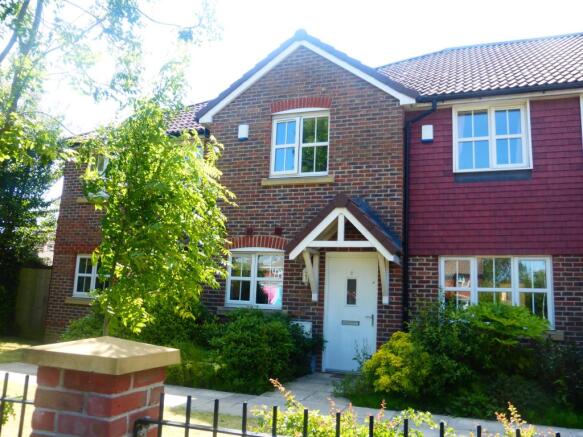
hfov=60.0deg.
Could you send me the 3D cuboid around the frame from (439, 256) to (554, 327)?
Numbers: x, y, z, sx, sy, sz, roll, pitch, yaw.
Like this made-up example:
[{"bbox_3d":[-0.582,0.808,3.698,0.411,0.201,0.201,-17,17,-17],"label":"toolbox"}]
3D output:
[{"bbox_3d":[3.339,1.188,8.303,1.728,1.141,0.110,-1,-11,19],"label":"frame"}]

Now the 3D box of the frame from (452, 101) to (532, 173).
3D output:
[{"bbox_3d":[3.424,-1.394,8.677,1.244,1.234,0.110,-1,-11,19],"label":"frame"}]

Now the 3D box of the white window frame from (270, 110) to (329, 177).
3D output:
[{"bbox_3d":[0.168,-1.453,9.841,1.175,1.347,0.110,-1,-11,19],"label":"white window frame"}]

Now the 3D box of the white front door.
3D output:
[{"bbox_3d":[1.049,1.641,8.917,0.942,2.079,0.100,-1,-11,19],"label":"white front door"}]

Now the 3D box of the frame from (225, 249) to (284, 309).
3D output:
[{"bbox_3d":[-0.675,1.129,9.623,1.159,1.148,0.110,-1,-11,19],"label":"frame"}]

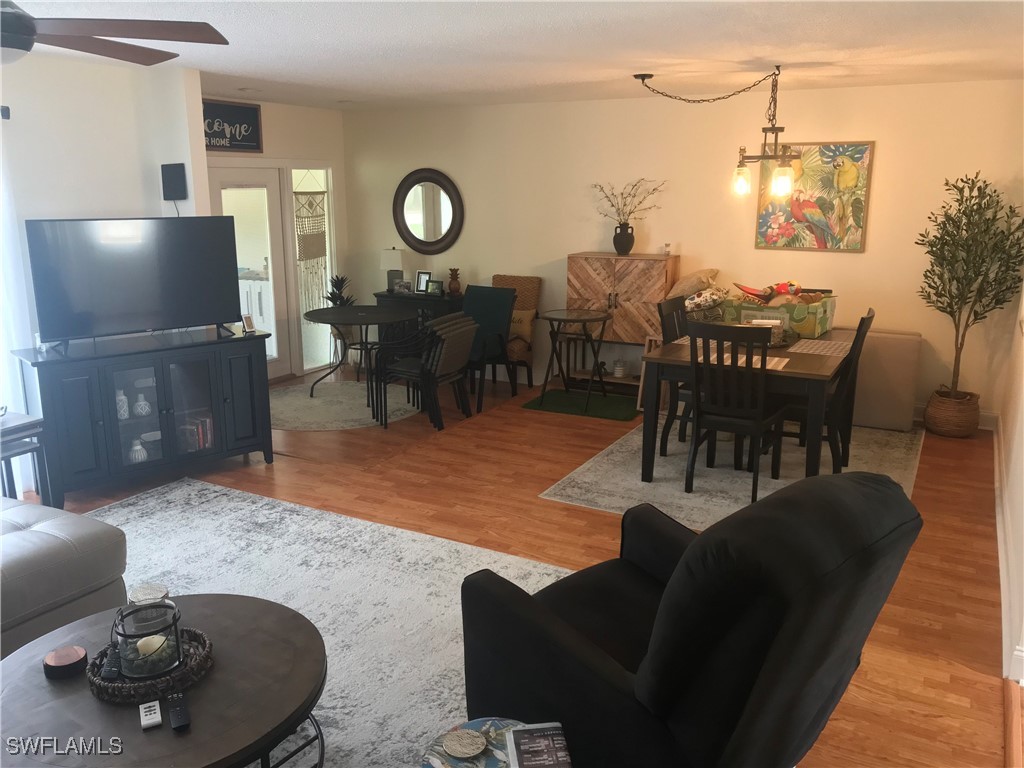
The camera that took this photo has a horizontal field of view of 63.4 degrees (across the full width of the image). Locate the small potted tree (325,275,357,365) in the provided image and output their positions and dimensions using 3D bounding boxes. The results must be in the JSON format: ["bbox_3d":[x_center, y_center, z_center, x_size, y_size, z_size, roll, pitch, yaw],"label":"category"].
[{"bbox_3d":[-1.731,-0.608,8.337,0.320,0.960,0.320,0,14,0],"label":"small potted tree"}]

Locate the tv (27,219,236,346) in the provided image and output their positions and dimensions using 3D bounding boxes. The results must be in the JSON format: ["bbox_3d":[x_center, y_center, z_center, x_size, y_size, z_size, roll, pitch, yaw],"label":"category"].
[{"bbox_3d":[-2.146,-0.592,4.827,1.120,0.730,0.230,-11,18,-37],"label":"tv"}]

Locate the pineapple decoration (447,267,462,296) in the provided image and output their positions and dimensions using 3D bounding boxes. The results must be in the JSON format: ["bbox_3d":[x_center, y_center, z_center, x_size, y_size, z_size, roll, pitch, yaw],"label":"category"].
[{"bbox_3d":[-0.548,-0.957,7.920,0.125,0.250,0.110,8,16,28],"label":"pineapple decoration"}]

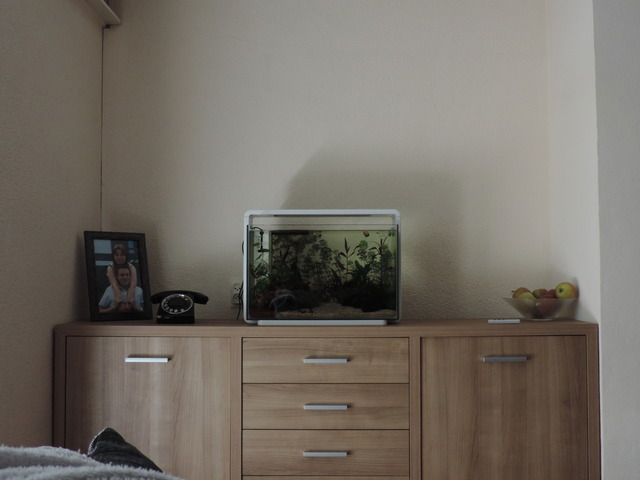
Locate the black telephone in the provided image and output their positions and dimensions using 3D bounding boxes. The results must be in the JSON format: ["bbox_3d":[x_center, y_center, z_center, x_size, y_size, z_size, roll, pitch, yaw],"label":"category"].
[{"bbox_3d":[-0.553,0.262,2.910,0.225,0.122,0.170,0,-3,3],"label":"black telephone"}]

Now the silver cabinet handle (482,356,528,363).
[{"bbox_3d":[0.665,0.429,2.650,0.160,0.018,0.030,0,-3,1],"label":"silver cabinet handle"}]

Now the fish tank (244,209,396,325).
[{"bbox_3d":[0.007,0.108,2.860,0.600,0.432,0.300,0,-3,1],"label":"fish tank"}]

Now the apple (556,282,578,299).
[{"bbox_3d":[0.963,0.205,2.890,0.083,0.077,0.083,0,-3,1],"label":"apple"}]

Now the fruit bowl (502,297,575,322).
[{"bbox_3d":[0.867,0.272,2.920,0.290,0.093,0.290,0,-3,1],"label":"fruit bowl"}]

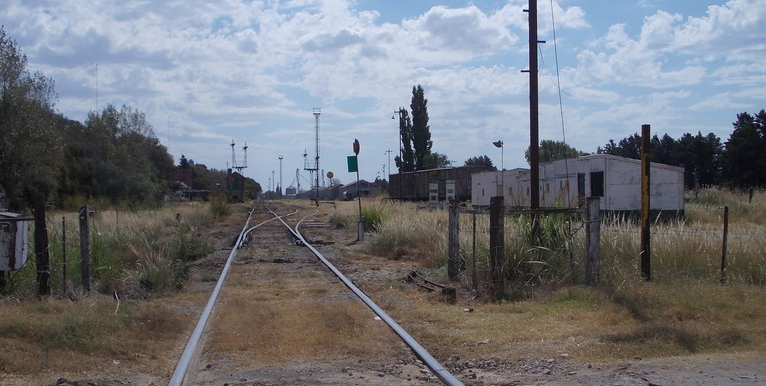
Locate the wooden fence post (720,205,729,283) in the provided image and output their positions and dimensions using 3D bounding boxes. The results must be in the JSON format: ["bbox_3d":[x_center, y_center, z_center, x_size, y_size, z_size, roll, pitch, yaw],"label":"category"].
[{"bbox_3d":[5.067,0.767,14.100,0.060,1.134,0.060,3,0,-8],"label":"wooden fence post"}]

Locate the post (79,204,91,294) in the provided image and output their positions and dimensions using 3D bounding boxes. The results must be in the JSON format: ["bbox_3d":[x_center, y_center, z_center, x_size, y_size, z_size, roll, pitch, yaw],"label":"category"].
[{"bbox_3d":[-3.964,0.748,12.650,0.115,1.164,0.115,-2,0,-8],"label":"post"}]

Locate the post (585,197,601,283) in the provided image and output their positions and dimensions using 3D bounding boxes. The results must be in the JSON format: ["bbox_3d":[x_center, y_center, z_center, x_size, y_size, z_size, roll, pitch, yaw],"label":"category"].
[{"bbox_3d":[3.040,0.700,13.750,0.190,1.275,0.180,0,0,-8],"label":"post"}]

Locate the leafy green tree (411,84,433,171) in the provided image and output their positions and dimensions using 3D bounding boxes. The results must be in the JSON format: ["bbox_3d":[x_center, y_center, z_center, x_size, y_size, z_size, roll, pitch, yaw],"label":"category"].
[{"bbox_3d":[5.793,-7.317,145.000,3.400,18.445,3.400,0,0,-8],"label":"leafy green tree"}]

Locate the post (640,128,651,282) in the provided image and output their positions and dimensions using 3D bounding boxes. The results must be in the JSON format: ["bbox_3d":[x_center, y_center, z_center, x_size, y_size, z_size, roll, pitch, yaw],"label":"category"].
[{"bbox_3d":[3.942,0.148,14.250,0.124,2.340,0.120,0,0,-8],"label":"post"}]

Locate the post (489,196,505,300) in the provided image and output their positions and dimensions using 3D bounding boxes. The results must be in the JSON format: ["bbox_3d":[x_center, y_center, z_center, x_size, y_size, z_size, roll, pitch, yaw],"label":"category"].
[{"bbox_3d":[1.404,0.683,11.670,0.165,1.271,0.150,0,0,-8],"label":"post"}]

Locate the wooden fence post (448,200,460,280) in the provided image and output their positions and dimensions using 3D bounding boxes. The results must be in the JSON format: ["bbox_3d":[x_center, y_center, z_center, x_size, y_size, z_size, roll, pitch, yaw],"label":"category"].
[{"bbox_3d":[1.090,0.716,14.500,0.150,1.235,0.145,0,0,-8],"label":"wooden fence post"}]

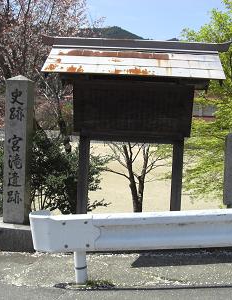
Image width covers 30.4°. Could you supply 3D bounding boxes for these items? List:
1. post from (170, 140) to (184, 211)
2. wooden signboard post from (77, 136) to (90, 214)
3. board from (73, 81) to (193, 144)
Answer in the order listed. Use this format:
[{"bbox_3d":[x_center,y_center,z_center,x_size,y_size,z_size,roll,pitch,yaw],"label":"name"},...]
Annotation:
[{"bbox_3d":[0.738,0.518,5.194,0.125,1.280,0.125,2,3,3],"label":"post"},{"bbox_3d":[-0.398,0.522,5.255,0.125,1.340,0.125,2,3,3],"label":"wooden signboard post"},{"bbox_3d":[0.211,-0.456,5.060,1.410,0.710,0.130,2,3,3],"label":"board"}]

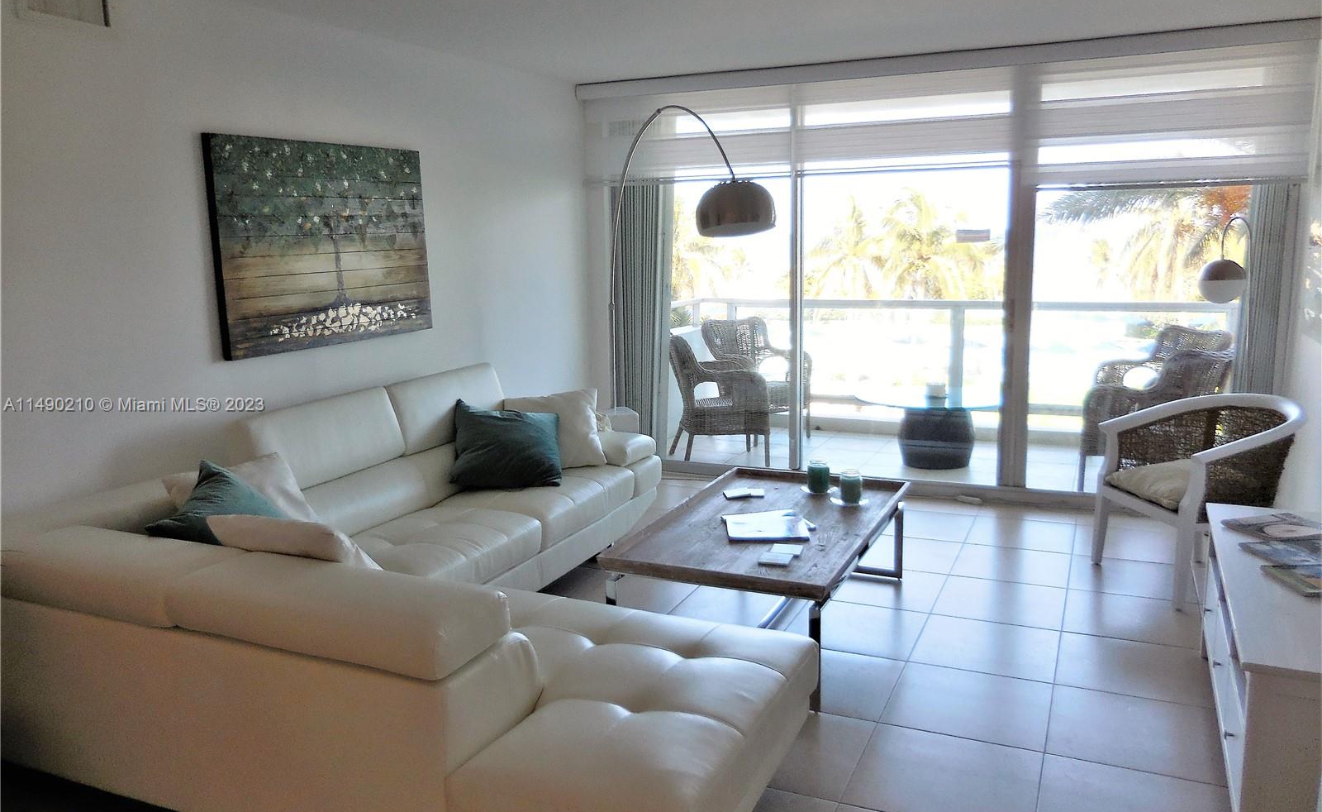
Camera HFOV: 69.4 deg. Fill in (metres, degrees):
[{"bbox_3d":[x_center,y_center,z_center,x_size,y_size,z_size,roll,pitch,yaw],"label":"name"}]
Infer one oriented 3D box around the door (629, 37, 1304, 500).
[{"bbox_3d":[1.531,-0.722,5.793,3.937,2.489,0.120,3,11,25],"label":"door"}]

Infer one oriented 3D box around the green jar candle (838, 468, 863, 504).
[{"bbox_3d":[0.842,0.359,4.219,0.102,0.141,0.102,3,11,25],"label":"green jar candle"}]

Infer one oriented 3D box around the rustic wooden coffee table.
[{"bbox_3d":[0.465,0.675,3.998,0.848,0.452,1.463,3,11,25],"label":"rustic wooden coffee table"}]

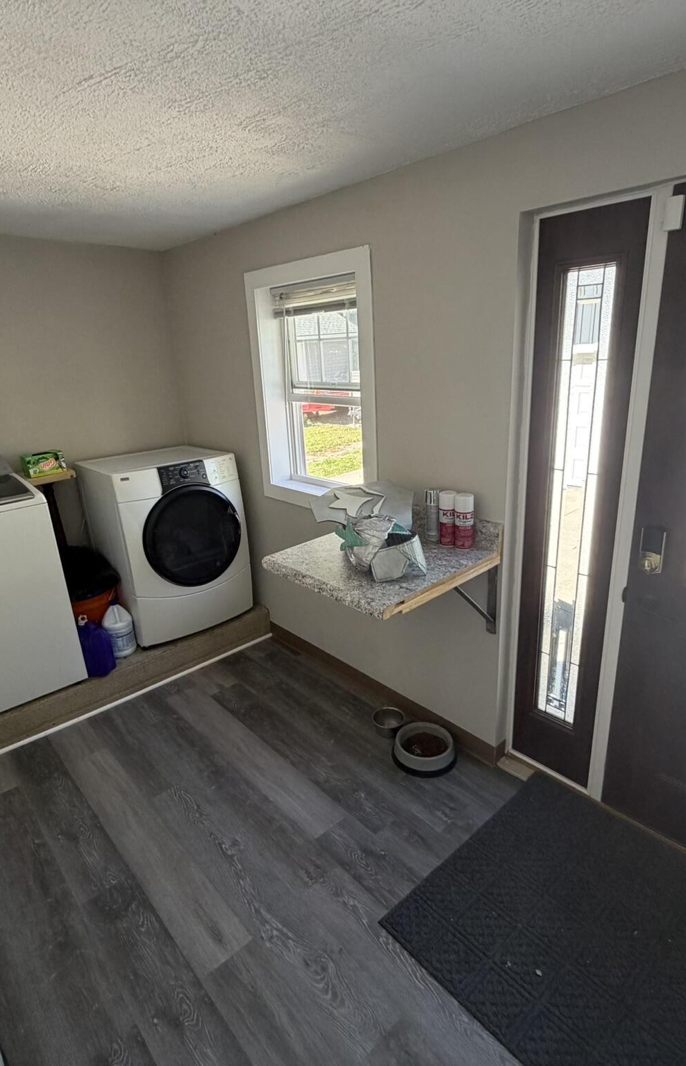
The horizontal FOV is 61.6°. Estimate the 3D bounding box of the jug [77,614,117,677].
[{"bbox_3d":[-1.282,0.572,2.966,0.165,0.315,0.135,-18,23,-38],"label":"jug"}]

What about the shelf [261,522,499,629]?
[{"bbox_3d":[0.144,0.186,2.211,0.635,0.460,0.680,-18,23,-38],"label":"shelf"}]

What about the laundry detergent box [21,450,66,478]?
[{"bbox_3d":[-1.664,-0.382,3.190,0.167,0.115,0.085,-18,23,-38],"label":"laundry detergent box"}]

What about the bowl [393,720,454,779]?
[{"bbox_3d":[0.355,0.937,2.507,0.285,0.080,0.285,-3,18,1],"label":"bowl"}]

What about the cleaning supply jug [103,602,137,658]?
[{"bbox_3d":[-1.229,0.519,3.152,0.150,0.290,0.150,-12,20,-25],"label":"cleaning supply jug"}]

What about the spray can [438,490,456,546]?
[{"bbox_3d":[0.404,-0.054,2.207,0.068,0.203,0.068,0,18,8],"label":"spray can"}]

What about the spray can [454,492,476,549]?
[{"bbox_3d":[0.460,-0.044,2.171,0.068,0.202,0.068,0,18,8],"label":"spray can"}]

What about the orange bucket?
[{"bbox_3d":[-1.400,0.473,3.204,0.300,0.370,0.300,-3,18,1],"label":"orange bucket"}]

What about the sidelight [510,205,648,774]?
[{"bbox_3d":[0.797,-0.010,2.043,0.060,2.020,0.335,-18,23,-38],"label":"sidelight"}]

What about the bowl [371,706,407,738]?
[{"bbox_3d":[0.215,0.891,2.690,0.156,0.067,0.156,-3,18,1],"label":"bowl"}]

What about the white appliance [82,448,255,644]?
[{"bbox_3d":[-1.028,0.049,3.405,0.690,0.980,0.710,-18,23,-38],"label":"white appliance"}]

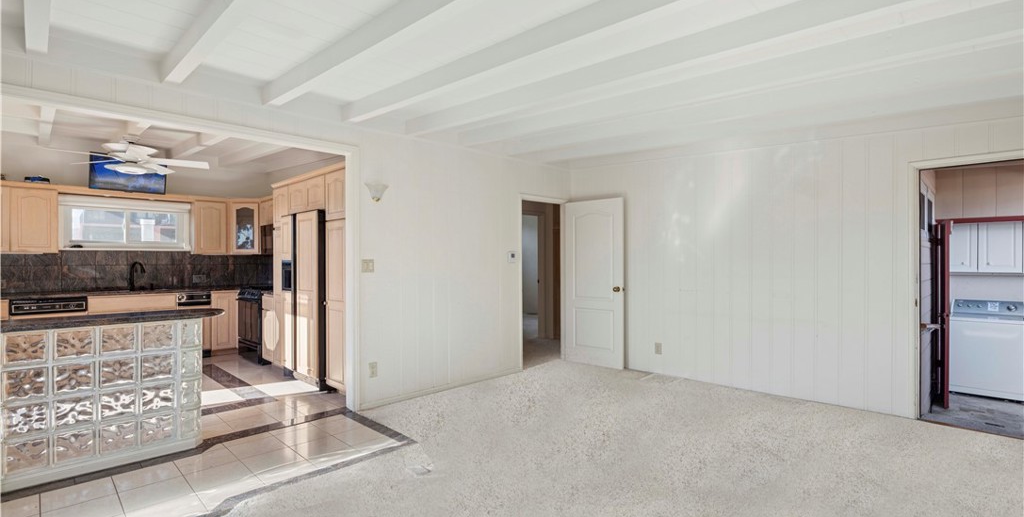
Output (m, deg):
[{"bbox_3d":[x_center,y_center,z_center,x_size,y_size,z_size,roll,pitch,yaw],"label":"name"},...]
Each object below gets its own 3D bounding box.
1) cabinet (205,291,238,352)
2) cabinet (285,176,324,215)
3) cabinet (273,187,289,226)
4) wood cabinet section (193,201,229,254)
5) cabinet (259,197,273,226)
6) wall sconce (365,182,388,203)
[{"bbox_3d":[-4.171,0.880,6.469,0.580,0.820,0.380,0,0,44],"label":"cabinet"},{"bbox_3d":[-1.987,-0.666,5.049,1.000,0.390,0.600,0,0,44],"label":"cabinet"},{"bbox_3d":[-2.511,-0.639,5.557,0.450,0.440,0.600,0,0,44],"label":"cabinet"},{"bbox_3d":[-4.231,-0.429,6.351,0.320,0.763,0.390,0,0,43],"label":"wood cabinet section"},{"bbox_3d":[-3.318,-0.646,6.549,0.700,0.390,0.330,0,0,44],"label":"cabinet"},{"bbox_3d":[-1.193,-0.581,4.005,0.130,0.175,0.200,0,0,44],"label":"wall sconce"}]

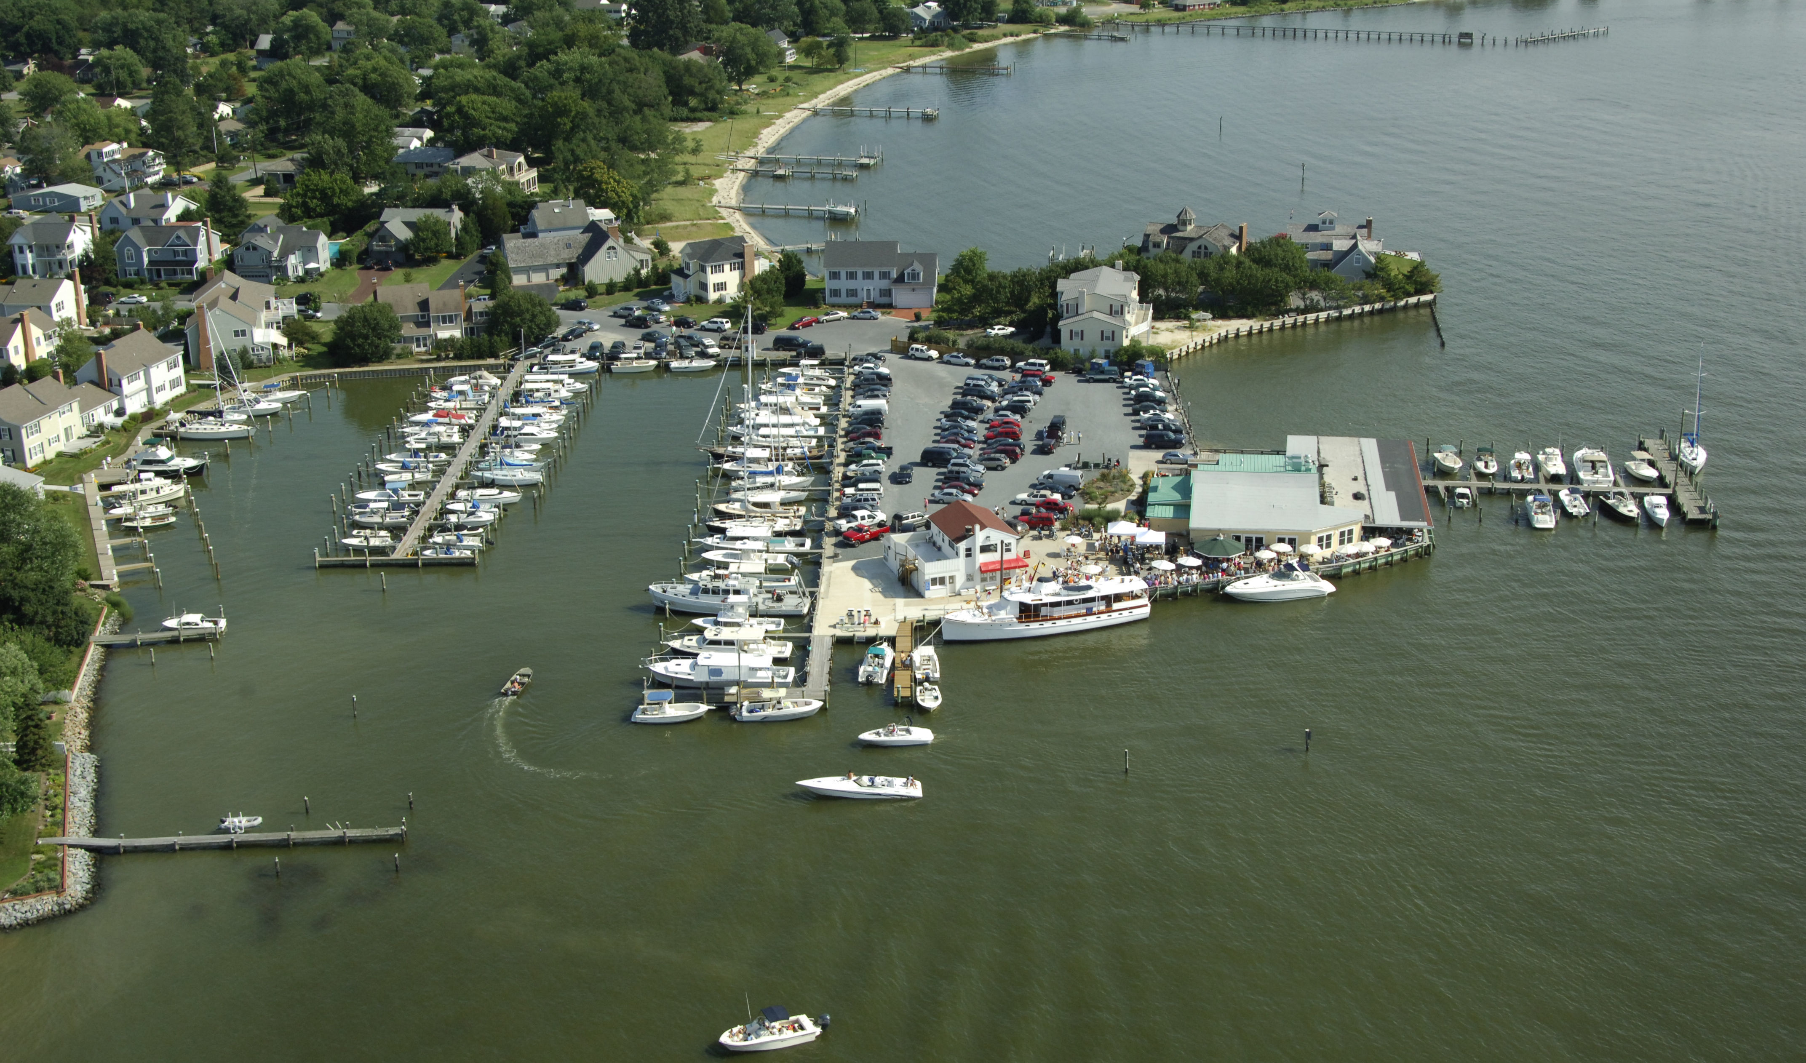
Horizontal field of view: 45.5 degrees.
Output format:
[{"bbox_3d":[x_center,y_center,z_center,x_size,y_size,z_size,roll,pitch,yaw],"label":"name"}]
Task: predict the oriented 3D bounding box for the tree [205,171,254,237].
[{"bbox_3d":[-126.178,-61.245,402.604,8.600,11.600,8.600,-1,19,0],"label":"tree"}]

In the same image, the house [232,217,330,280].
[{"bbox_3d":[-105.530,-47.790,366.382,13.600,8.200,11.500,1,19,3],"label":"house"}]

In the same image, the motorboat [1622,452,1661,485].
[{"bbox_3d":[90.064,-7.929,262.167,2.300,2.400,5.900,-7,20,-20],"label":"motorboat"}]

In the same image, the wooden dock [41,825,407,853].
[{"bbox_3d":[-53.701,24.159,170.045,28.600,1.500,1.600,-2,19,-4],"label":"wooden dock"}]

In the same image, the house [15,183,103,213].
[{"bbox_3d":[-164.709,-65.031,419.296,14.200,3.900,8.600,2,20,7],"label":"house"}]

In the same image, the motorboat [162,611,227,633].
[{"bbox_3d":[-72.349,9.392,219.045,6.200,2.100,2.400,-5,20,-12],"label":"motorboat"}]

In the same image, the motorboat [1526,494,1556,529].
[{"bbox_3d":[72.370,-2.448,243.832,2.550,2.100,7.500,2,19,9],"label":"motorboat"}]

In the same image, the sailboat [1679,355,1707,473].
[{"bbox_3d":[97.999,-15.520,265.653,3.100,14.500,9.500,4,19,12],"label":"sailboat"}]

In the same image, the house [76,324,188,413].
[{"bbox_3d":[-104.541,-21.735,291.885,8.600,8.700,11.700,4,21,13],"label":"house"}]

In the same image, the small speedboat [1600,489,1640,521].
[{"bbox_3d":[83.667,-3.071,249.399,2.500,2.200,7.100,-3,20,-8],"label":"small speedboat"}]

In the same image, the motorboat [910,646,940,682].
[{"bbox_3d":[2.361,12.571,209.106,2.500,1.700,6.400,-1,20,-1],"label":"motorboat"}]

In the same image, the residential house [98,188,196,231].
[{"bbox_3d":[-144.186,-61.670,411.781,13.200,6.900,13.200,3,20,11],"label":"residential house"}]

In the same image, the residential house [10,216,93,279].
[{"bbox_3d":[-145.730,-48.671,367.625,9.600,9.300,9.500,-1,19,-2],"label":"residential house"}]

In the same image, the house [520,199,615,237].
[{"bbox_3d":[-59.862,-54.386,384.176,15.500,8.800,10.500,-8,20,-20],"label":"house"}]

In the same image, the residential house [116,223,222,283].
[{"bbox_3d":[-125.540,-48.022,366.620,14.000,8.600,10.000,-1,19,-3],"label":"residential house"}]

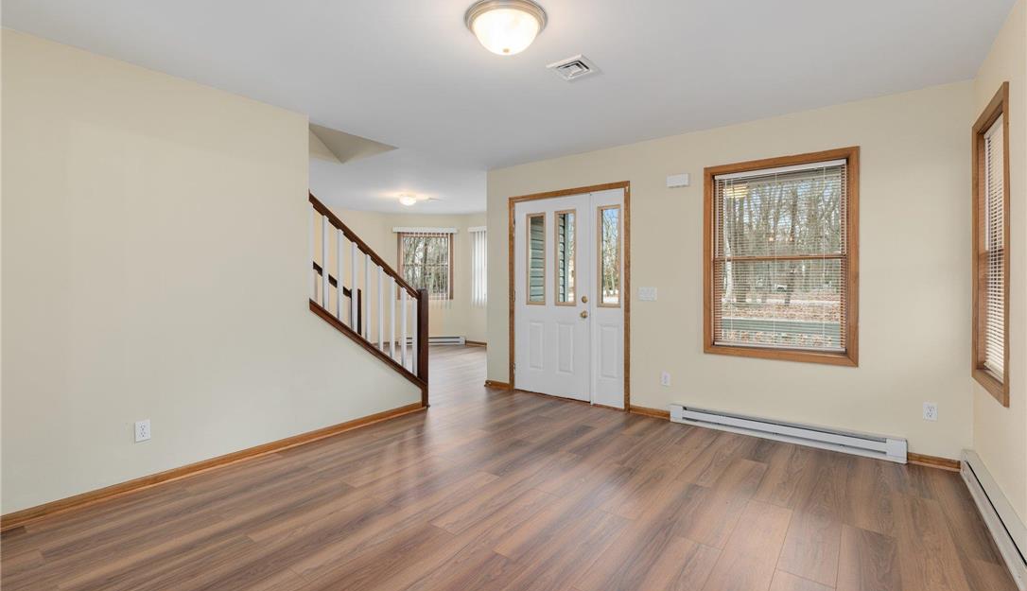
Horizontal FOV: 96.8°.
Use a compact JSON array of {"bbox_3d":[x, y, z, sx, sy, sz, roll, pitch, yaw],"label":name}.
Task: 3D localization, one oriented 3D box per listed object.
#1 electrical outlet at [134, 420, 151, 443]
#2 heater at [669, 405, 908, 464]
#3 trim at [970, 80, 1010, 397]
[{"bbox_3d":[-2.166,0.792,2.673,0.010,0.117,0.072,0,2,37],"label":"electrical outlet"},{"bbox_3d":[1.972,1.008,3.455,1.530,0.158,0.065,0,2,37],"label":"heater"},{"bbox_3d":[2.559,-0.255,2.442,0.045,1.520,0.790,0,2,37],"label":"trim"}]

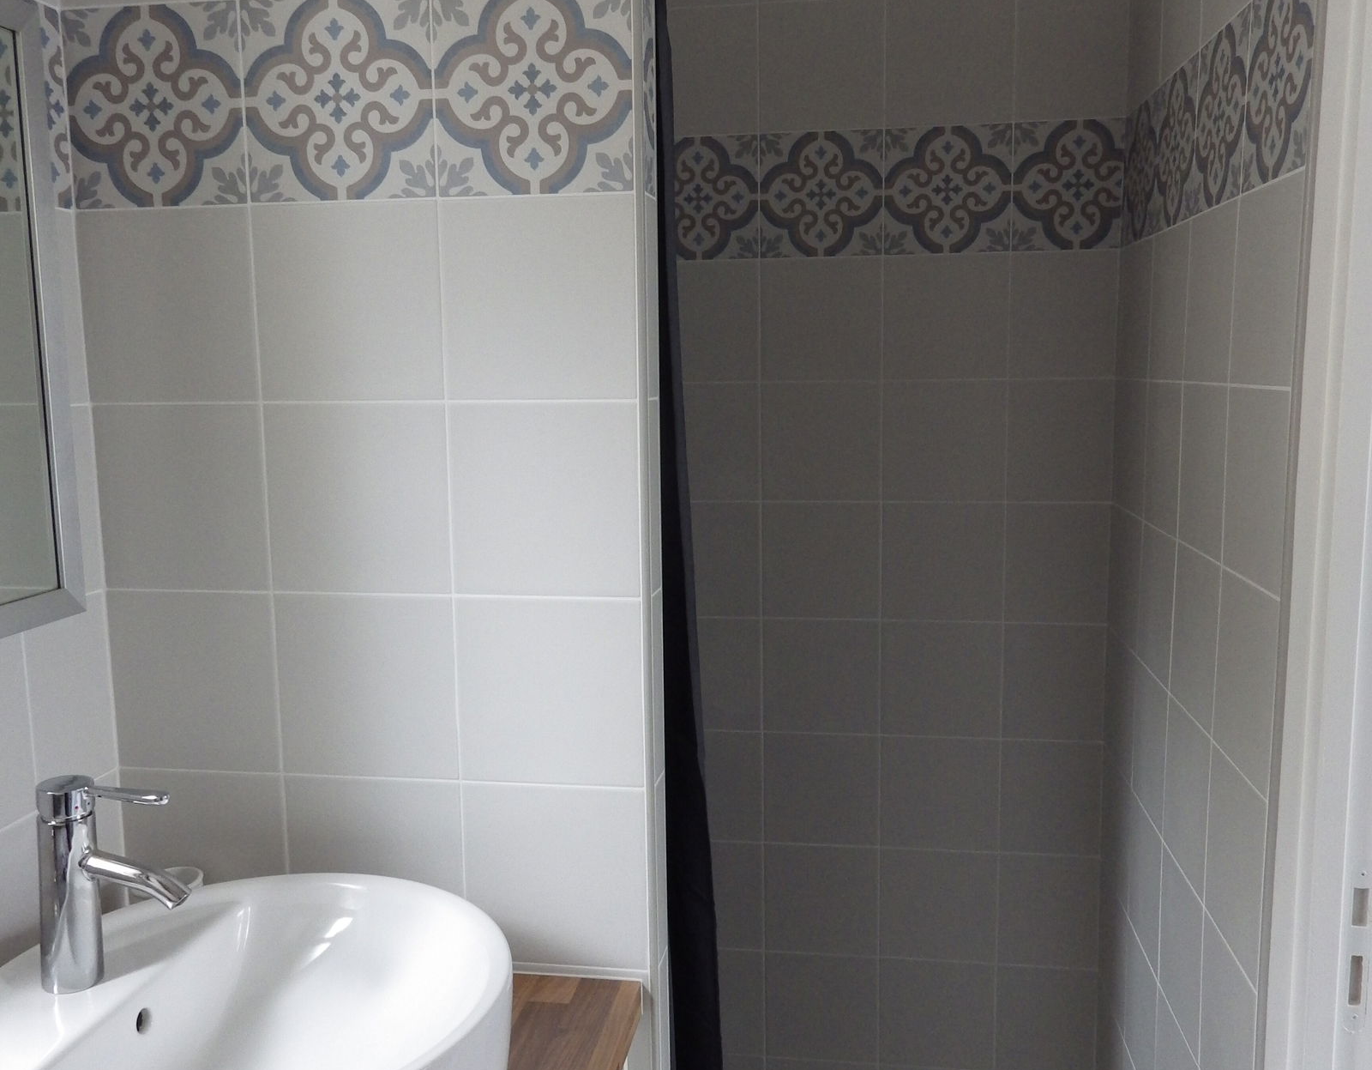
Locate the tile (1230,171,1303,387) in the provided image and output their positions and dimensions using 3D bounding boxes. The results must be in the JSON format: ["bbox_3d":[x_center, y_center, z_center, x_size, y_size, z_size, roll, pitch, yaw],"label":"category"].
[{"bbox_3d":[0.589,-0.251,1.173,0.010,0.200,0.192,0,7,10],"label":"tile"}]

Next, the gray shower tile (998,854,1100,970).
[{"bbox_3d":[0.618,0.641,1.985,0.168,0.200,0.010,0,8,8],"label":"gray shower tile"}]

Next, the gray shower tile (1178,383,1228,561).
[{"bbox_3d":[0.624,-0.079,1.396,0.010,0.200,0.200,0,7,9],"label":"gray shower tile"}]

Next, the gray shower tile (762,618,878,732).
[{"bbox_3d":[0.233,0.244,2.004,0.200,0.200,0.010,0,7,8],"label":"gray shower tile"}]

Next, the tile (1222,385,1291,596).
[{"bbox_3d":[0.592,-0.051,1.200,0.010,0.200,0.192,0,7,10],"label":"tile"}]

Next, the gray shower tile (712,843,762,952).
[{"bbox_3d":[0.041,0.646,2.099,0.200,0.200,0.010,0,7,9],"label":"gray shower tile"}]

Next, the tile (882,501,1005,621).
[{"bbox_3d":[0.430,0.046,1.948,0.201,0.200,0.010,0,7,8],"label":"tile"}]

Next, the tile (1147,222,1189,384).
[{"bbox_3d":[0.643,-0.303,1.541,0.009,0.198,0.198,0,8,9],"label":"tile"}]

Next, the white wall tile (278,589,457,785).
[{"bbox_3d":[-0.342,0.163,1.252,0.200,0.200,0.010,0,7,8],"label":"white wall tile"}]

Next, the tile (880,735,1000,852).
[{"bbox_3d":[0.432,0.444,1.988,0.198,0.198,0.009,0,8,8],"label":"tile"}]

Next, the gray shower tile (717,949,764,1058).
[{"bbox_3d":[0.043,0.845,2.122,0.200,0.200,0.010,0,8,9],"label":"gray shower tile"}]

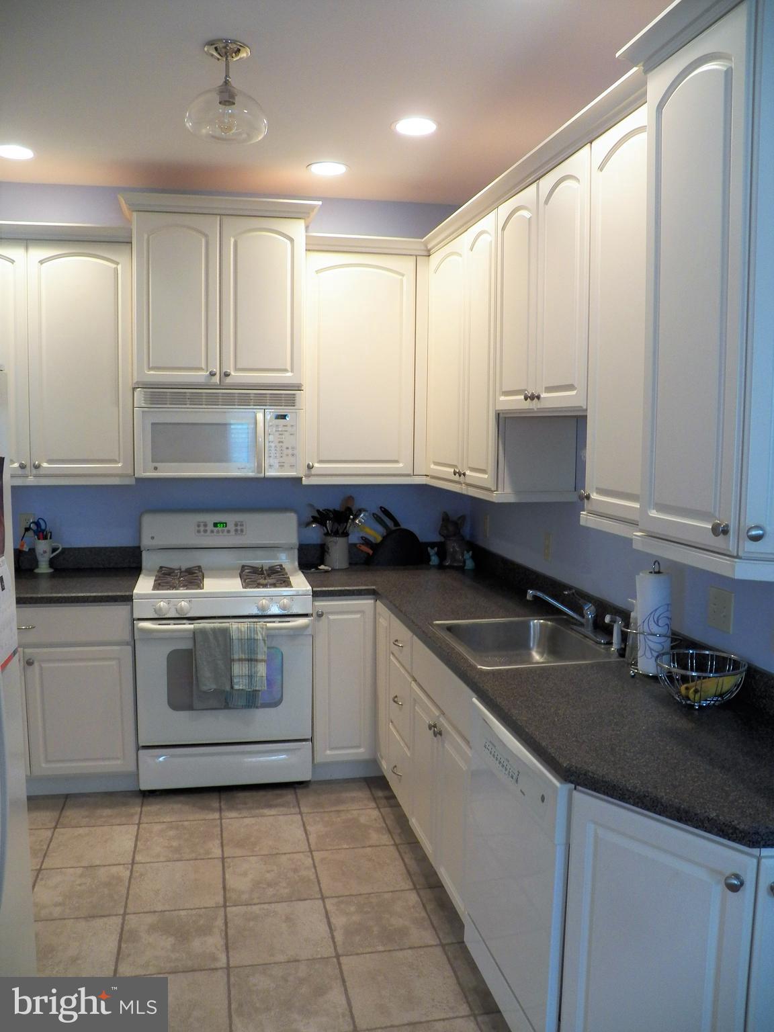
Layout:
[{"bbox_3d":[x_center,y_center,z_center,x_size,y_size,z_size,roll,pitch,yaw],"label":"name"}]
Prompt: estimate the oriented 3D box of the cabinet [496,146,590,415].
[{"bbox_3d":[0.634,-0.688,2.693,0.342,0.760,0.753,-1,6,-12],"label":"cabinet"}]

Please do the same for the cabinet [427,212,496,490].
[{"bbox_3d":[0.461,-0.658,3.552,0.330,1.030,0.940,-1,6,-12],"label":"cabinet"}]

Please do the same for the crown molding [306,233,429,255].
[{"bbox_3d":[-0.082,-1.205,3.723,0.570,0.078,0.075,-1,7,-12],"label":"crown molding"}]

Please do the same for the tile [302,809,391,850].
[{"bbox_3d":[-0.161,1.266,3.369,0.330,0.010,0.330,-1,7,-12],"label":"tile"}]

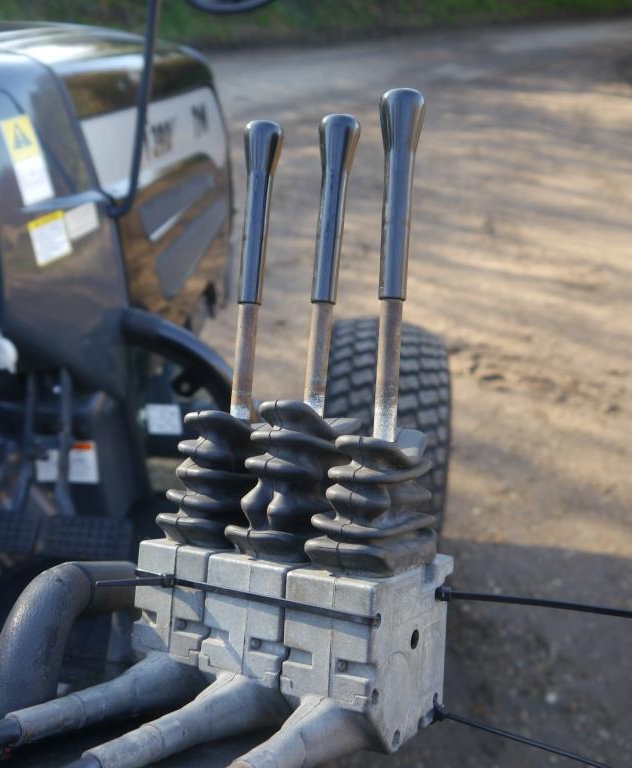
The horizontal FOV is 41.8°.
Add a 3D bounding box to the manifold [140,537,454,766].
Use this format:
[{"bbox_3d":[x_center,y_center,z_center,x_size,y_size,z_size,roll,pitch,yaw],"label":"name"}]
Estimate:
[{"bbox_3d":[-0.012,0.118,0.410,0.131,0.074,0.088,4,-1,30],"label":"manifold"}]

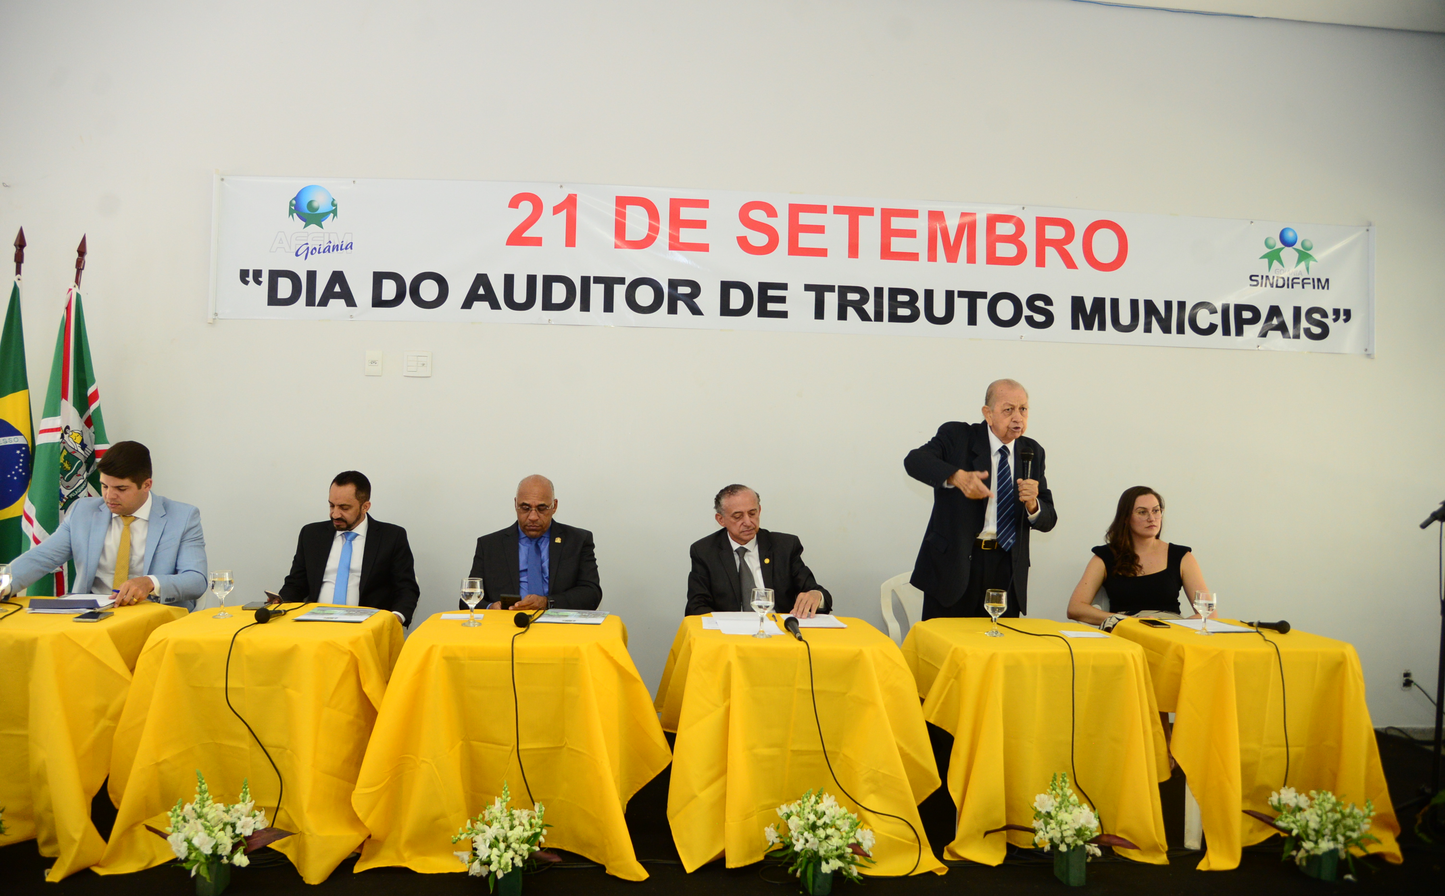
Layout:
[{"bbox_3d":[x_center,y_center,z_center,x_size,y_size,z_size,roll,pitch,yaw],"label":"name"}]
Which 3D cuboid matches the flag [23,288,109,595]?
[{"bbox_3d":[-2.856,0.047,4.206,0.400,1.470,0.220,2,-2,-4],"label":"flag"}]

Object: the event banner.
[{"bbox_3d":[0.460,-0.874,4.712,5.743,0.683,0.020,2,-2,-4],"label":"event banner"}]

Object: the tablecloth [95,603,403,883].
[{"bbox_3d":[-1.527,0.946,3.276,0.832,0.690,0.879,2,-2,-14],"label":"tablecloth"}]

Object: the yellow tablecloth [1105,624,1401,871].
[{"bbox_3d":[1.883,1.040,3.577,0.737,0.690,0.822,2,-2,-8],"label":"yellow tablecloth"}]

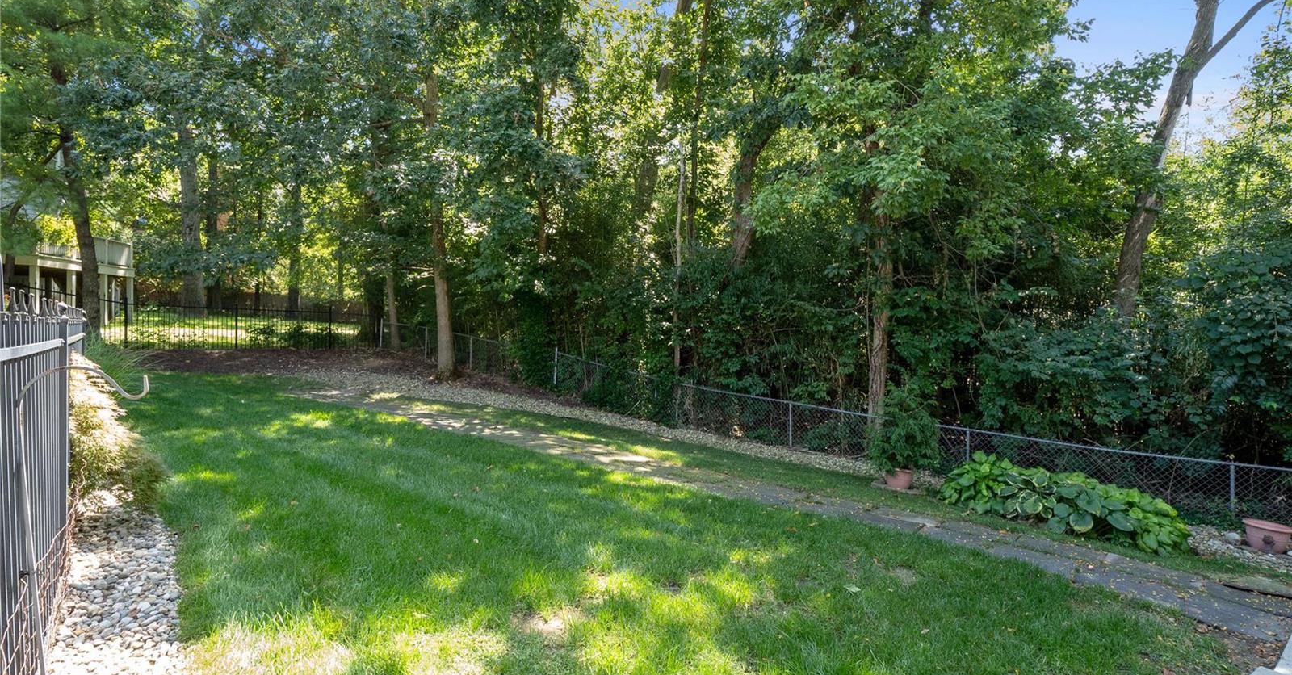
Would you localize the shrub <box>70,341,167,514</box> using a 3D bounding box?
[{"bbox_3d":[-4.030,0.650,4.400,0.800,1.100,1.100,0,0,-42],"label":"shrub"}]

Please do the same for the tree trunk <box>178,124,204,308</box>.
[{"bbox_3d":[-17.800,-4.720,22.500,0.900,7.500,0.800,0,0,0],"label":"tree trunk"}]

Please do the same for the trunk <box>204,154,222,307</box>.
[{"bbox_3d":[-19.200,-4.750,25.500,0.680,6.950,0.560,0,0,0],"label":"trunk"}]

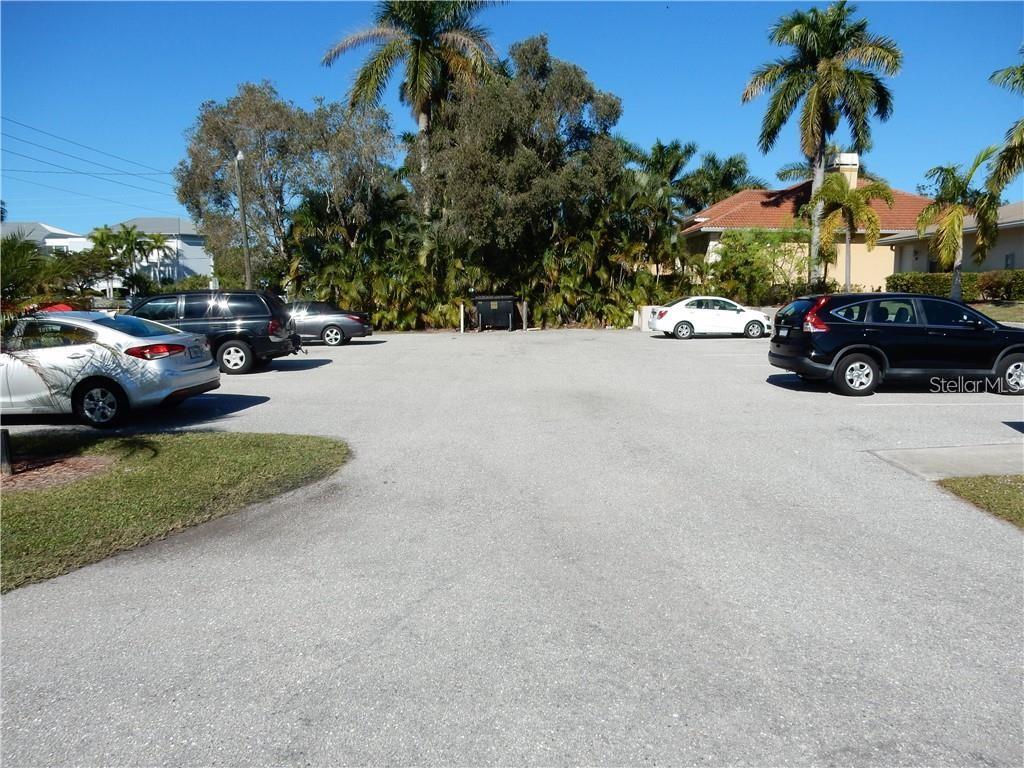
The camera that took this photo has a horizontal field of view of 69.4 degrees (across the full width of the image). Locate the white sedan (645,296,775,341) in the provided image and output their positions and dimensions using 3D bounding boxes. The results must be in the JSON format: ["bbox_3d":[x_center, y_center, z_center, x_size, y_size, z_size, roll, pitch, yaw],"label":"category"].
[{"bbox_3d":[7.383,-2.471,27.424,4.400,1.517,1.735,0,7,0],"label":"white sedan"}]

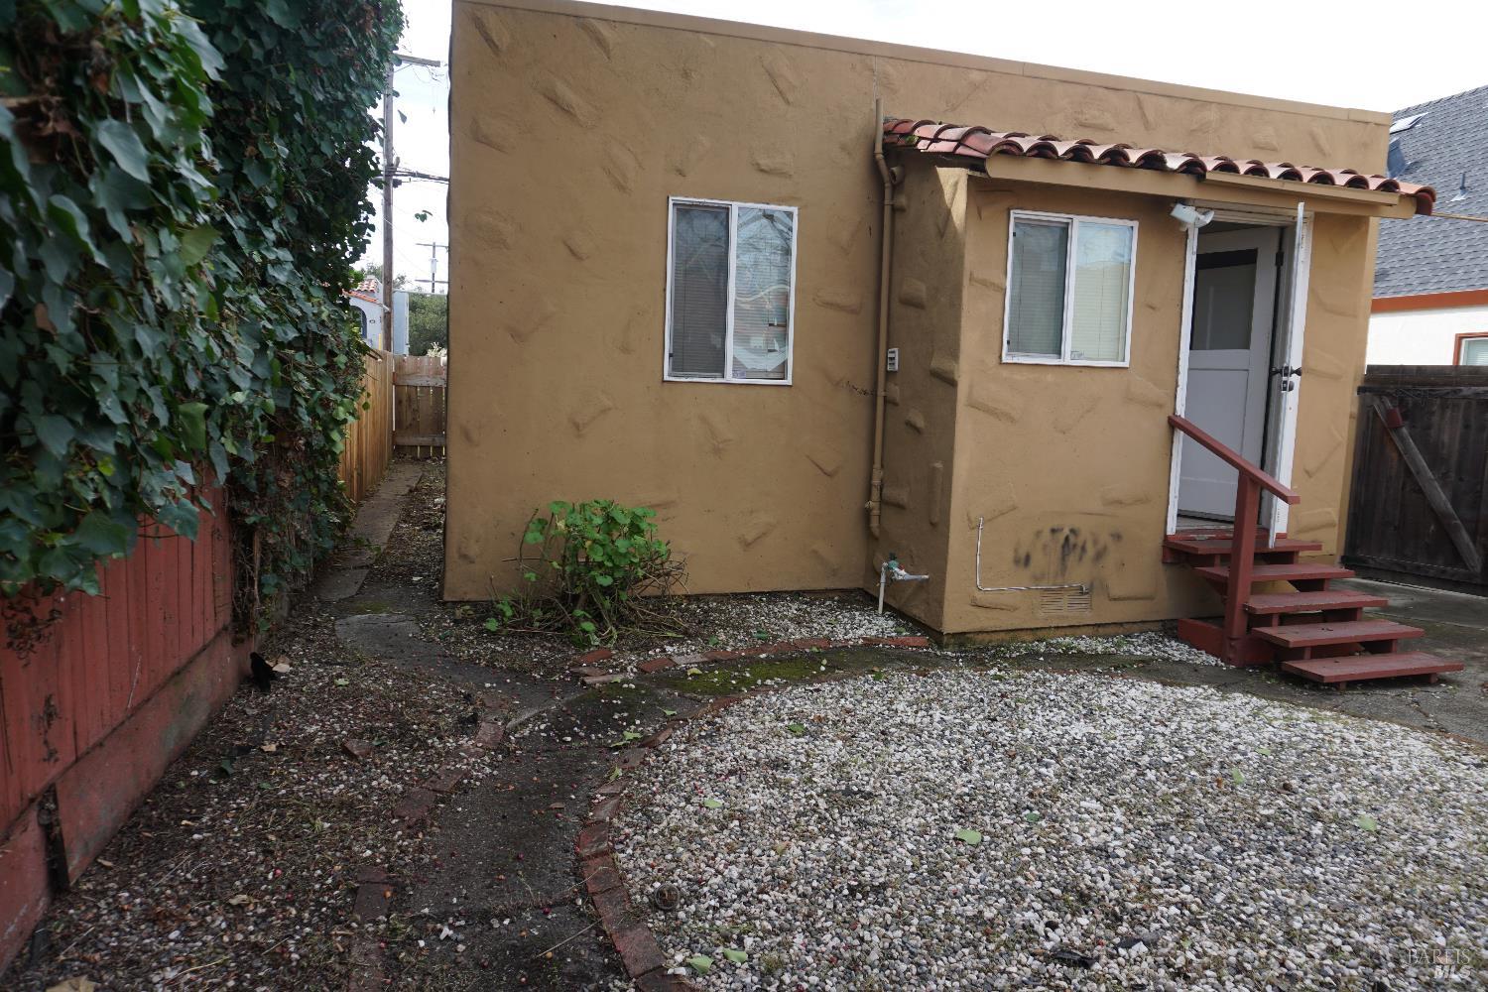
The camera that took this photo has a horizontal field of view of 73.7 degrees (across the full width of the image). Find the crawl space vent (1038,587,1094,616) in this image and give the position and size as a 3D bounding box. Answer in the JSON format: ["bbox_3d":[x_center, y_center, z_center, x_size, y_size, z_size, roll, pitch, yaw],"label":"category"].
[{"bbox_3d":[2.069,0.677,6.368,0.375,0.170,0.030,0,7,-16],"label":"crawl space vent"}]

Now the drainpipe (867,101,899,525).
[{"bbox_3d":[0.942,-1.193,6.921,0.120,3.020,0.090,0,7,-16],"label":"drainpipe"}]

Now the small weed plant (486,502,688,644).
[{"bbox_3d":[-0.980,0.429,6.294,1.180,0.790,0.800,0,7,-16],"label":"small weed plant"}]

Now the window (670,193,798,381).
[{"bbox_3d":[-0.082,-1.395,6.860,0.925,1.230,0.080,0,7,-16],"label":"window"}]

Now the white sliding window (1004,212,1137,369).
[{"bbox_3d":[2.024,-1.262,6.115,0.905,0.910,0.080,0,7,-16],"label":"white sliding window"}]

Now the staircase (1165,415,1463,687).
[{"bbox_3d":[3.387,0.273,6.008,1.060,1.440,1.330,0,7,-16],"label":"staircase"}]

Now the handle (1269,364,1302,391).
[{"bbox_3d":[3.283,-0.715,6.005,0.170,0.155,0.075,5,8,28],"label":"handle"}]

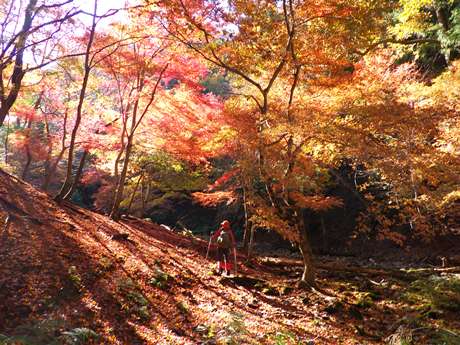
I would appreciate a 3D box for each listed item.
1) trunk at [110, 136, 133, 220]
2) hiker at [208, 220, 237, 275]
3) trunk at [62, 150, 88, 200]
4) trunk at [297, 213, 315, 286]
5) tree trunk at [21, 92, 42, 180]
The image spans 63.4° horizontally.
[{"bbox_3d":[-4.520,0.250,15.500,0.870,3.460,0.600,0,-2,0],"label":"trunk"},{"bbox_3d":[-0.234,2.338,11.600,0.830,1.670,0.620,0,-2,6],"label":"hiker"},{"bbox_3d":[-6.145,0.080,14.800,0.980,2.050,0.600,0,-2,0],"label":"trunk"},{"bbox_3d":[2.273,2.288,11.200,0.510,2.260,0.420,0,-2,0],"label":"trunk"},{"bbox_3d":[-10.136,-1.838,19.000,1.070,4.450,0.700,0,-2,0],"label":"tree trunk"}]

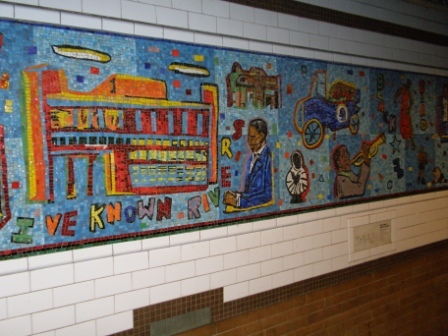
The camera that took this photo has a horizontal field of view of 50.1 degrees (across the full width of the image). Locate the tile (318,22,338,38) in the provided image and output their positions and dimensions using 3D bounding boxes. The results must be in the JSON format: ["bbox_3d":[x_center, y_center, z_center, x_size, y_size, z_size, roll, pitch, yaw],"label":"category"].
[{"bbox_3d":[0.562,-0.744,2.588,0.152,0.076,0.010,-3,4,-38],"label":"tile"}]

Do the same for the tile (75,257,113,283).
[{"bbox_3d":[-0.491,0.381,1.802,0.152,0.075,0.010,-3,3,-38],"label":"tile"}]

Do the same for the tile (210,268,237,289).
[{"bbox_3d":[-0.005,0.503,2.194,0.152,0.075,0.010,-3,3,-38],"label":"tile"}]

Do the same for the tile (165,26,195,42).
[{"bbox_3d":[-0.189,-0.560,2.010,0.152,0.050,0.012,-3,3,-38],"label":"tile"}]

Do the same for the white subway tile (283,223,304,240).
[{"bbox_3d":[0.351,0.324,2.450,0.150,0.075,0.010,-4,4,-38],"label":"white subway tile"}]

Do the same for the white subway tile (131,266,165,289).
[{"bbox_3d":[-0.307,0.445,1.944,0.152,0.074,0.012,-3,4,-38],"label":"white subway tile"}]

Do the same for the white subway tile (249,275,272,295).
[{"bbox_3d":[0.178,0.567,2.342,0.152,0.075,0.010,-3,3,-38],"label":"white subway tile"}]

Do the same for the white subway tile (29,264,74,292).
[{"bbox_3d":[-0.611,0.388,1.704,0.152,0.074,0.010,-3,3,-38],"label":"white subway tile"}]

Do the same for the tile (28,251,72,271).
[{"bbox_3d":[-0.612,0.326,1.692,0.155,0.050,0.010,-3,3,-38],"label":"tile"}]

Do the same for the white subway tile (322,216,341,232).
[{"bbox_3d":[0.600,0.316,2.666,0.152,0.075,0.010,-4,5,-38],"label":"white subway tile"}]

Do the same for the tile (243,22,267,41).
[{"bbox_3d":[0.142,-0.643,2.259,0.150,0.075,0.010,-4,4,-38],"label":"tile"}]

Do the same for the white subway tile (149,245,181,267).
[{"bbox_3d":[-0.247,0.363,1.981,0.152,0.076,0.010,-3,4,-38],"label":"white subway tile"}]

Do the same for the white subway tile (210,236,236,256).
[{"bbox_3d":[-0.007,0.353,2.178,0.152,0.074,0.012,-3,4,-38],"label":"white subway tile"}]

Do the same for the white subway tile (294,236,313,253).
[{"bbox_3d":[0.413,0.403,2.512,0.152,0.074,0.012,-3,4,-38],"label":"white subway tile"}]

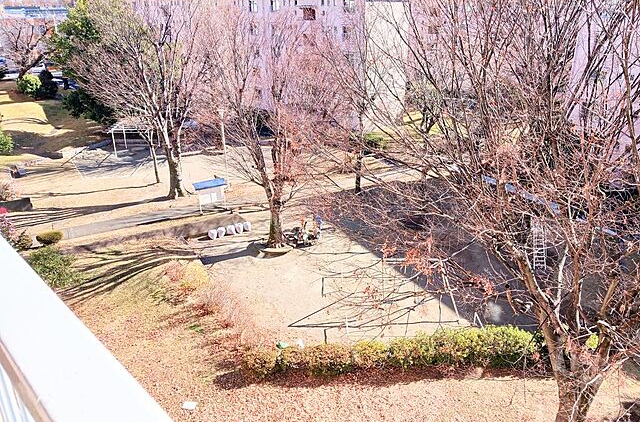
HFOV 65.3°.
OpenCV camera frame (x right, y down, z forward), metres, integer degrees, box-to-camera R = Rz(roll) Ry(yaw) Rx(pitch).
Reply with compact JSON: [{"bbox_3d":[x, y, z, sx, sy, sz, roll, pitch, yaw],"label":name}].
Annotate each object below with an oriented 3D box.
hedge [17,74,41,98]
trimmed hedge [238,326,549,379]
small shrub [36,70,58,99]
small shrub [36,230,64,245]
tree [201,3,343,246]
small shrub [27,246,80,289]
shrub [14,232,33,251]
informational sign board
[{"bbox_3d":[-42.700,-18.200,73.100,3.100,3.100,3.000,-1,22,0],"label":"hedge"},{"bbox_3d":[2.720,5.250,18.770,10.900,1.000,1.250,-1,22,-1],"label":"trimmed hedge"},{"bbox_3d":[-38.800,-17.900,71.100,2.800,3.900,2.800,-1,22,0],"label":"small shrub"},{"bbox_3d":[-14.920,1.430,27.650,1.450,0.700,1.250,-1,22,0],"label":"small shrub"},{"bbox_3d":[-2.360,-3.870,25.270,7.100,12.400,7.100,-1,22,0],"label":"tree"},{"bbox_3d":[-12.730,2.750,23.850,2.500,1.700,2.400,-1,22,0],"label":"small shrub"},{"bbox_3d":[-16.000,1.700,26.840,1.050,1.000,1.000,-1,22,0],"label":"shrub"},{"bbox_3d":[-6.680,-0.920,31.070,2.000,1.950,0.700,-13,25,-27],"label":"informational sign board"}]

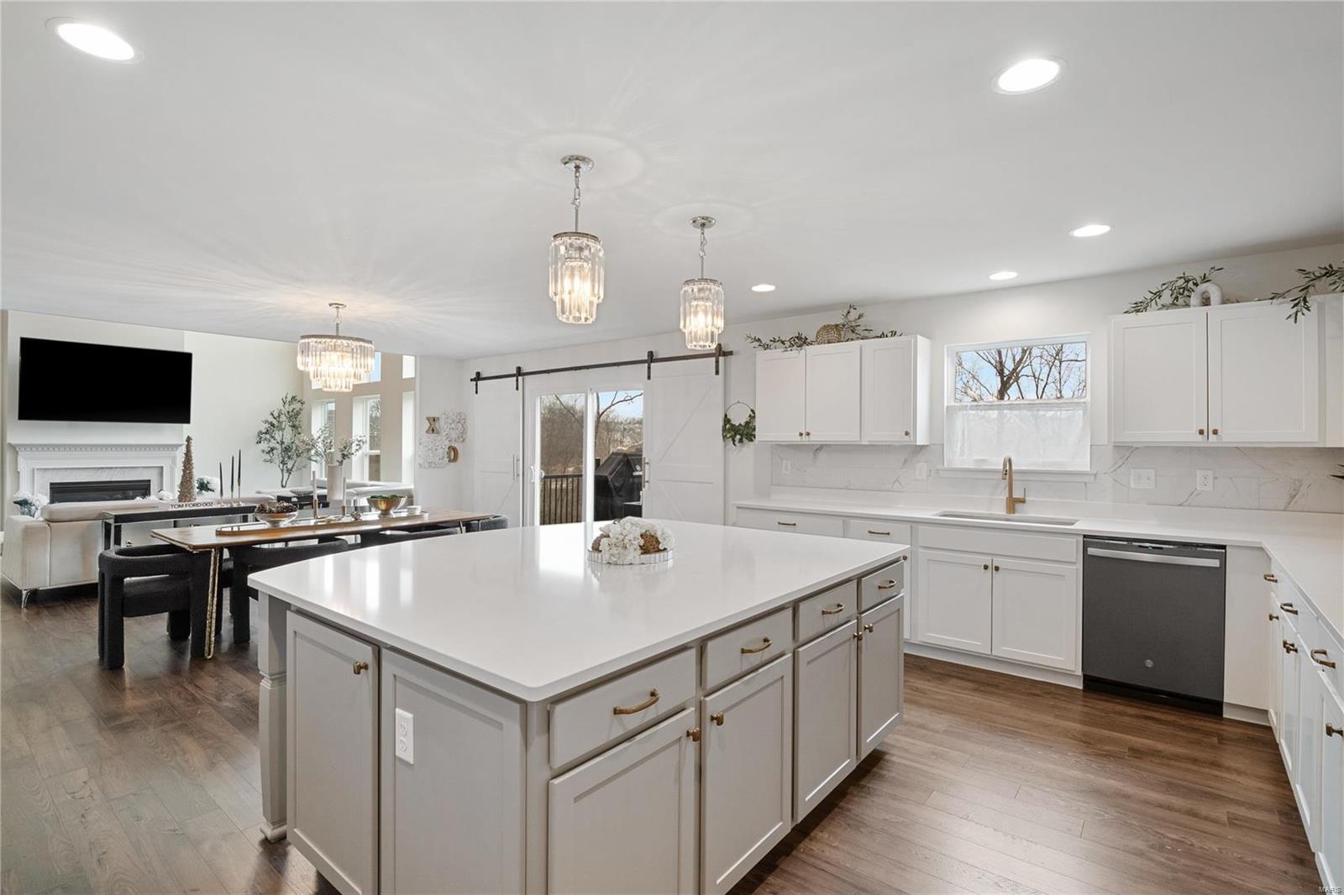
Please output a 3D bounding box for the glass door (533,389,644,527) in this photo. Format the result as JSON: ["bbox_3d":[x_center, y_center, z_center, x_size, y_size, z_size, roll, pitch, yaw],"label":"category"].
[{"bbox_3d":[-0.985,0.378,6.668,1.720,1.990,0.090,0,0,37],"label":"glass door"}]

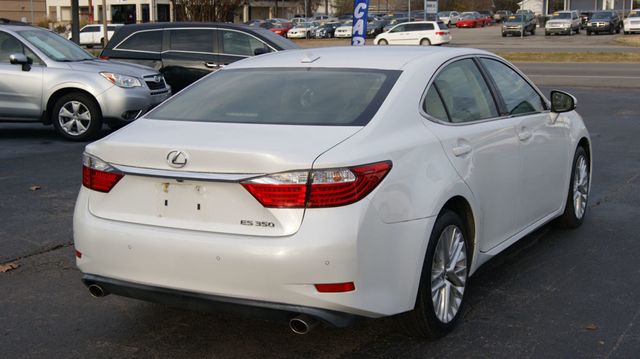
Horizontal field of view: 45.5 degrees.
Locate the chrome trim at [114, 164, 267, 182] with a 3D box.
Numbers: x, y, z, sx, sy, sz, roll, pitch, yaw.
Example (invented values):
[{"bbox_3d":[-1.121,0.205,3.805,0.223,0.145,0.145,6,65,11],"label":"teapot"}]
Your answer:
[{"bbox_3d":[-0.599,-0.025,3.293,0.880,0.055,0.070,4,10,30],"label":"chrome trim"}]

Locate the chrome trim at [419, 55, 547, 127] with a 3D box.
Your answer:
[{"bbox_3d":[0.947,-0.519,4.424,0.250,0.390,2.200,4,10,30],"label":"chrome trim"}]

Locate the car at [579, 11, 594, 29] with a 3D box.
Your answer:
[{"bbox_3d":[25.682,-15.256,73.000,1.850,1.750,4.750,5,12,30],"label":"car"}]

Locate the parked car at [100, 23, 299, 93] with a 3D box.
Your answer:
[{"bbox_3d":[-2.500,-2.820,18.400,5.150,1.740,2.000,0,10,5],"label":"parked car"}]

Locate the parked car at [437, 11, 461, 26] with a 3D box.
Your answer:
[{"bbox_3d":[12.482,-15.323,73.000,1.800,1.500,4.600,4,11,26],"label":"parked car"}]

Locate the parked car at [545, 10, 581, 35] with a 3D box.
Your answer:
[{"bbox_3d":[17.794,-11.483,56.000,1.850,1.800,4.800,4,11,27],"label":"parked car"}]

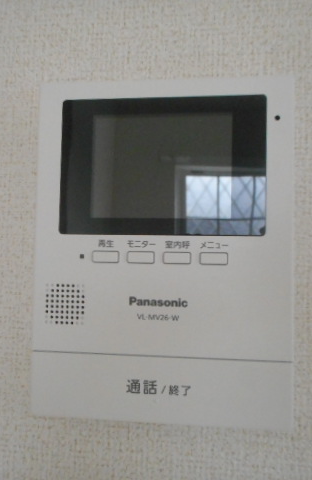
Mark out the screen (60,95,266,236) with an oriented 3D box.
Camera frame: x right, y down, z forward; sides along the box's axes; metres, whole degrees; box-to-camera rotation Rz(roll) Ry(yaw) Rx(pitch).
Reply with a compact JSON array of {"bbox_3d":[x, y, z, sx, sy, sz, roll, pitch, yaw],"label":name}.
[{"bbox_3d":[0.003,-0.038,0.238,0.105,0.071,0.006,1,-3,7],"label":"screen"}]

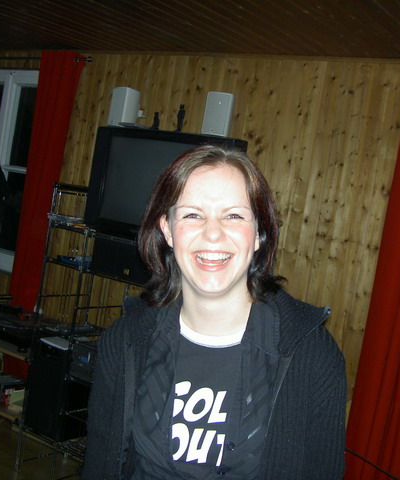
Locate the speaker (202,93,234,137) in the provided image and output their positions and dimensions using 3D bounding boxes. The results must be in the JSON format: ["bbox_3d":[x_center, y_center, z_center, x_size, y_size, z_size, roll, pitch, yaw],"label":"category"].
[{"bbox_3d":[0.086,-0.566,3.270,0.106,0.190,0.095,10,4,15],"label":"speaker"}]

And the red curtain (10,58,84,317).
[{"bbox_3d":[-1.027,-0.114,4.588,0.300,2.174,0.120,12,4,35],"label":"red curtain"}]

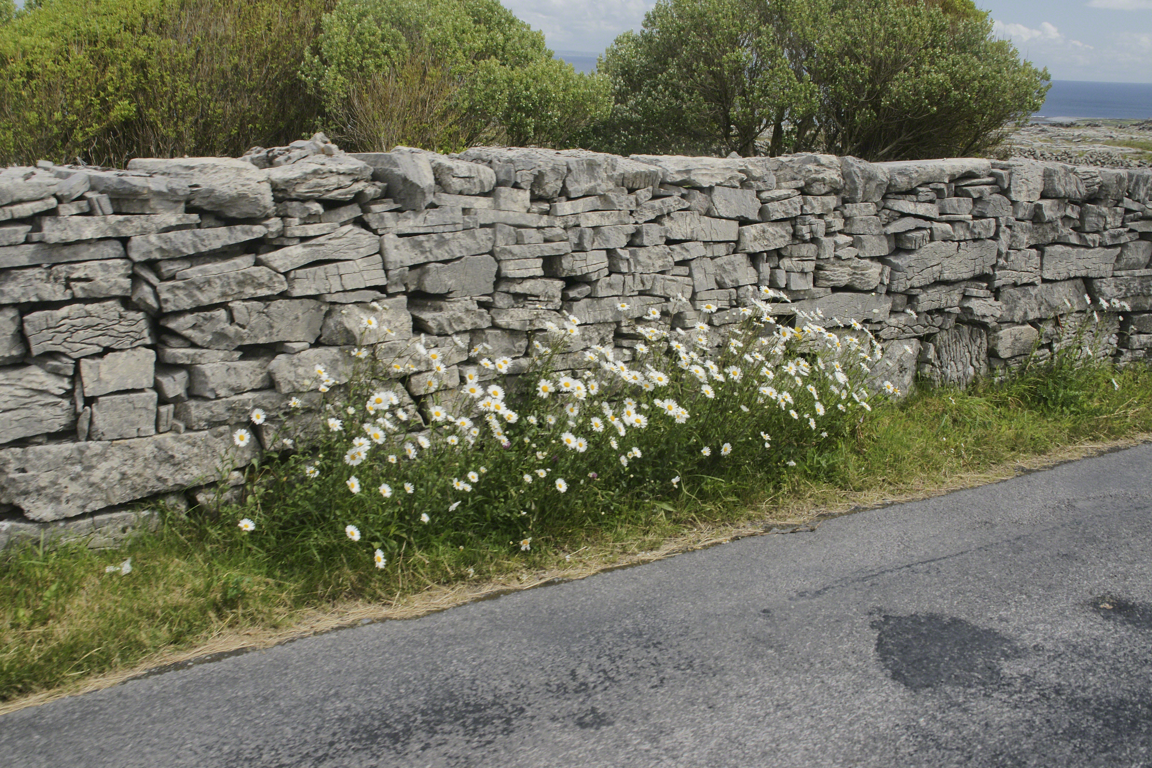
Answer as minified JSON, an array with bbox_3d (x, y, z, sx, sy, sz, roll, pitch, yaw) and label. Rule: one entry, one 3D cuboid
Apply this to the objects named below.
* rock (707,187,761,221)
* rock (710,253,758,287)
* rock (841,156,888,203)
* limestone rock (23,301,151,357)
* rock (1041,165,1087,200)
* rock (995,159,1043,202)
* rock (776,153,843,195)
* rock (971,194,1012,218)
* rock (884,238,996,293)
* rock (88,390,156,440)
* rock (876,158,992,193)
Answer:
[{"bbox_3d":[0.565,-0.741,5.030,0.260,0.125,0.220,-4,16,-39],"label":"rock"},{"bbox_3d":[0.661,-0.538,5.714,0.263,0.148,0.220,-8,18,-35],"label":"rock"},{"bbox_3d":[1.182,-0.904,5.477,0.220,0.190,0.270,-9,19,-38],"label":"rock"},{"bbox_3d":[-1.640,-0.206,4.109,0.387,0.178,0.250,-8,18,-35],"label":"limestone rock"},{"bbox_3d":[2.459,-1.066,6.555,0.320,0.165,0.280,-9,19,-38],"label":"rock"},{"bbox_3d":[2.358,-1.125,6.877,0.310,0.195,0.300,-8,18,-35],"label":"rock"},{"bbox_3d":[0.921,-0.898,5.320,0.330,0.150,0.280,-9,19,-38],"label":"rock"},{"bbox_3d":[2.161,-0.976,6.730,0.293,0.125,0.240,-8,18,-35],"label":"rock"},{"bbox_3d":[1.661,-0.599,6.043,0.800,0.165,0.300,-13,21,-37],"label":"rock"},{"bbox_3d":[-1.492,0.085,4.057,0.213,0.151,0.190,-7,18,-34],"label":"rock"},{"bbox_3d":[1.591,-0.984,5.868,0.800,0.125,0.300,-11,20,-37],"label":"rock"}]

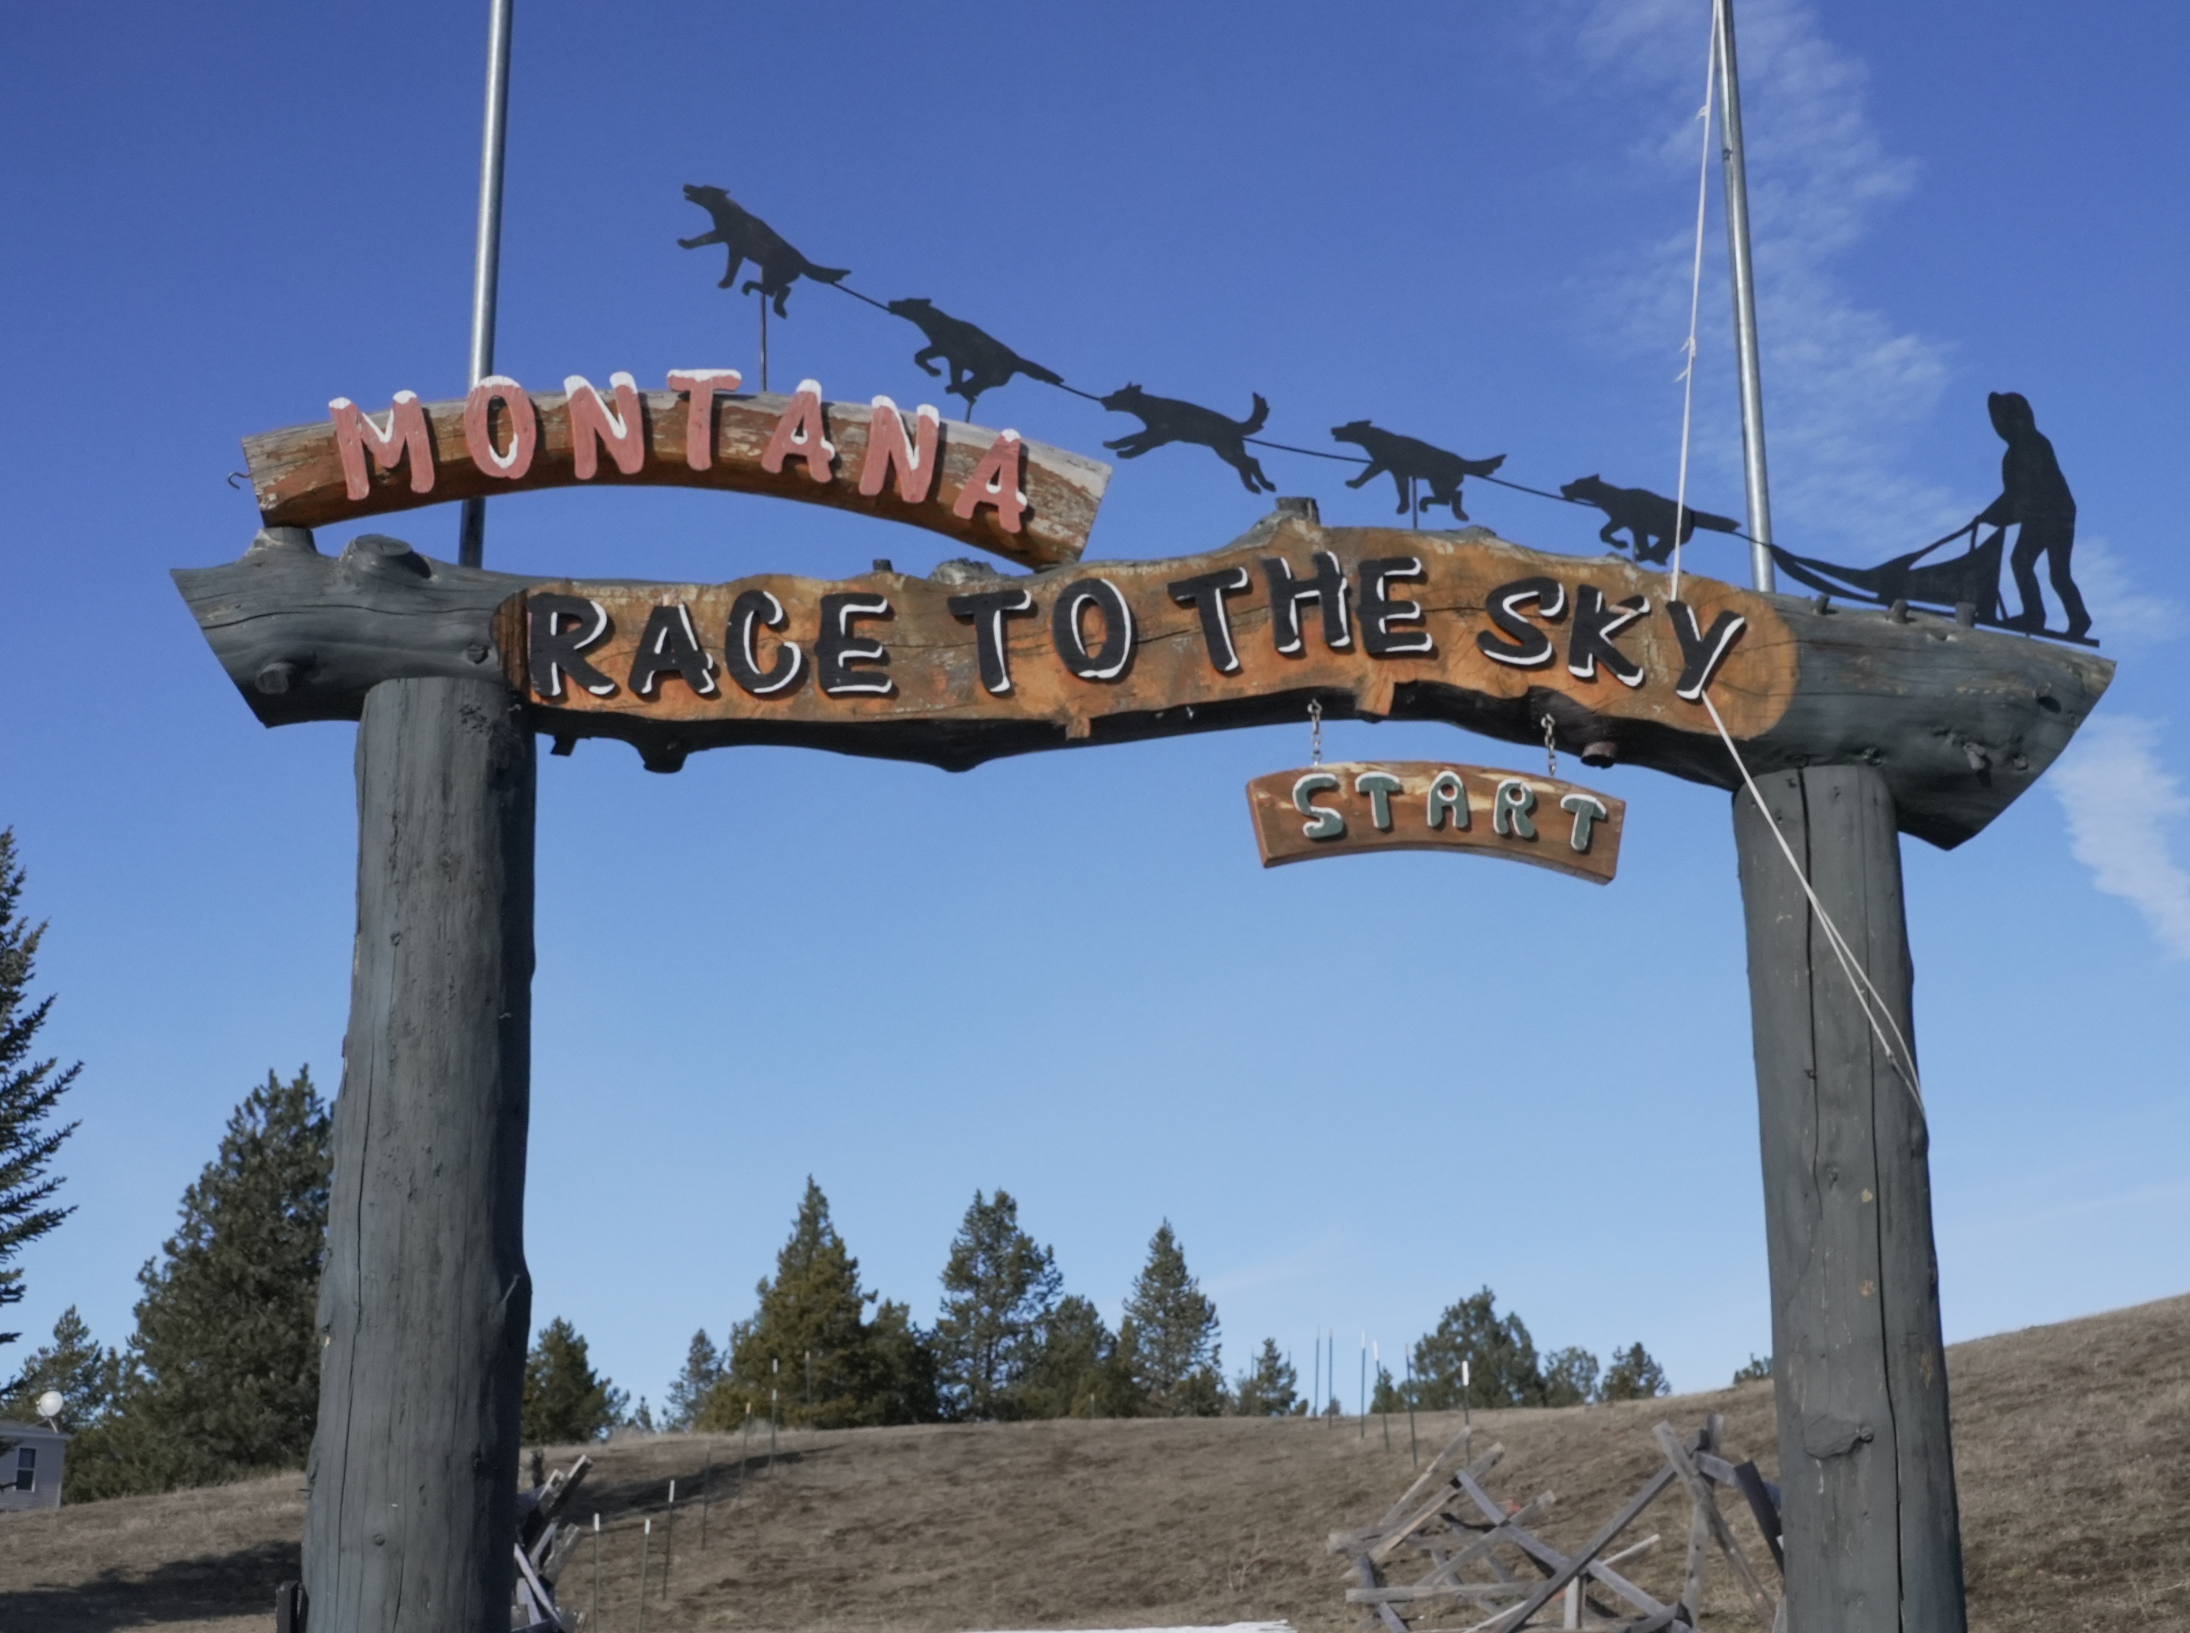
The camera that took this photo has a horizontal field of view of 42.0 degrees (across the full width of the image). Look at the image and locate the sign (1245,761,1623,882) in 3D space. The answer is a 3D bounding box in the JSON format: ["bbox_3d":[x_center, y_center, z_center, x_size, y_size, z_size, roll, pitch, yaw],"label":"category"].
[{"bbox_3d":[0.807,0.005,6.752,0.915,0.276,0.075,2,-14,-10],"label":"sign"}]

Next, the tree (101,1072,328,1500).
[{"bbox_3d":[-21.701,12.492,77.292,9.312,11.530,9.312,0,-14,0],"label":"tree"}]

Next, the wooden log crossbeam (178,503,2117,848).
[{"bbox_3d":[0.254,-0.380,6.780,4.705,0.808,0.450,2,-14,-10],"label":"wooden log crossbeam"}]

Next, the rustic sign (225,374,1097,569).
[{"bbox_3d":[-0.945,-0.801,6.637,1.999,0.393,0.250,2,-14,-10],"label":"rustic sign"}]

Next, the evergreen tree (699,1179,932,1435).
[{"bbox_3d":[-7.192,12.784,74.109,5.803,6.812,5.803,0,-14,0],"label":"evergreen tree"}]

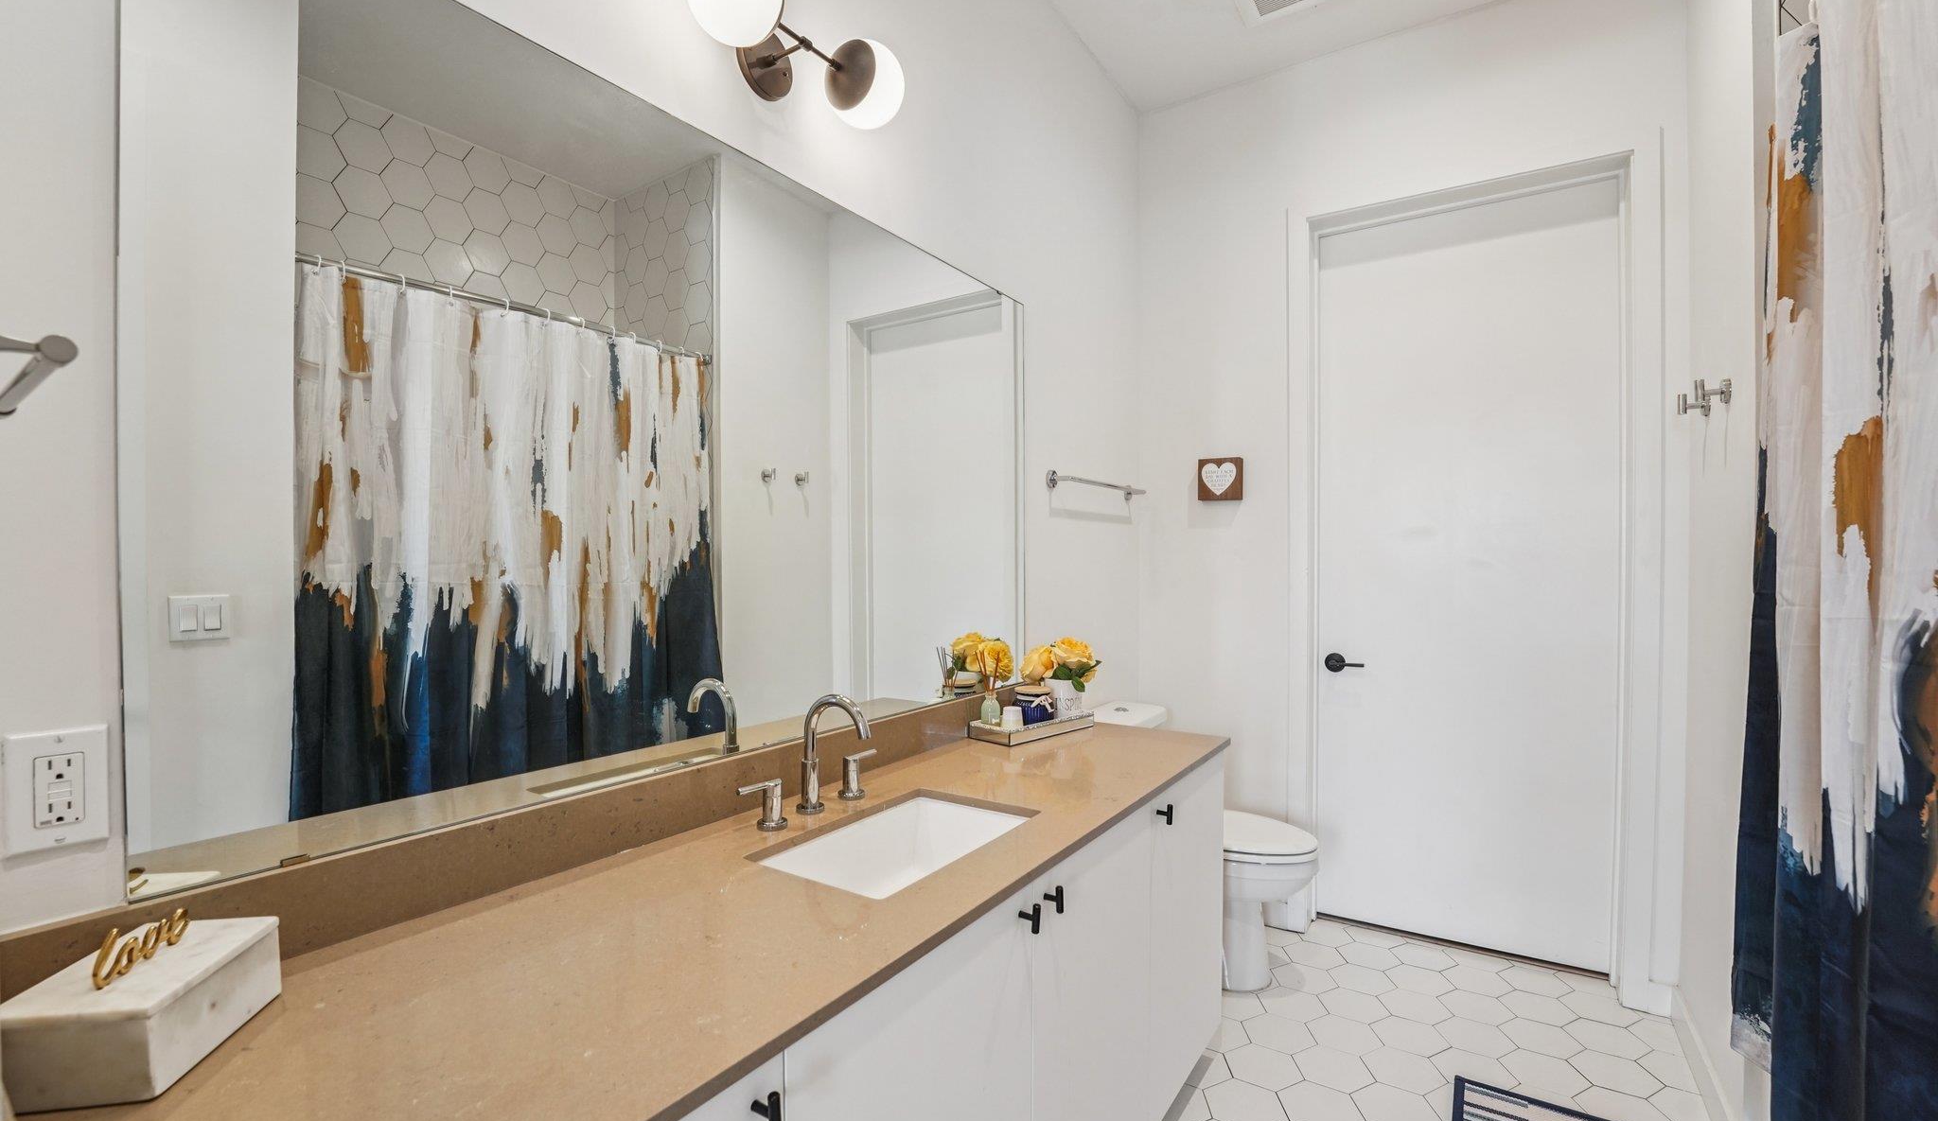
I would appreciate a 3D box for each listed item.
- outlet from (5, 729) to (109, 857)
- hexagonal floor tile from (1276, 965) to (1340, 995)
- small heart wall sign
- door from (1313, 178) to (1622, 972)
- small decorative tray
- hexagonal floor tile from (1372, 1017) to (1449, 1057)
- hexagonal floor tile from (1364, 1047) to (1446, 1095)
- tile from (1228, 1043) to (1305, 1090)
[{"bbox_3d":[-0.882,0.222,0.729,0.008,0.114,0.068,0,0,36],"label":"outlet"},{"bbox_3d":[1.059,1.325,2.377,0.198,0.010,0.172,0,0,30],"label":"hexagonal floor tile"},{"bbox_3d":[0.935,-0.303,2.807,0.150,0.153,0.040,0,0,30],"label":"small heart wall sign"},{"bbox_3d":[1.638,0.042,2.546,0.820,2.440,0.042,0,0,33],"label":"door"},{"bbox_3d":[0.165,0.423,1.925,0.314,0.035,0.142,0,0,-43],"label":"small decorative tray"},{"bbox_3d":[1.223,1.325,2.090,0.198,0.010,0.172,0,0,30],"label":"hexagonal floor tile"},{"bbox_3d":[1.107,1.302,1.916,0.200,0.010,0.174,0,0,35],"label":"hexagonal floor tile"},{"bbox_3d":[0.755,1.303,1.931,0.200,0.010,0.174,0,0,35],"label":"tile"}]

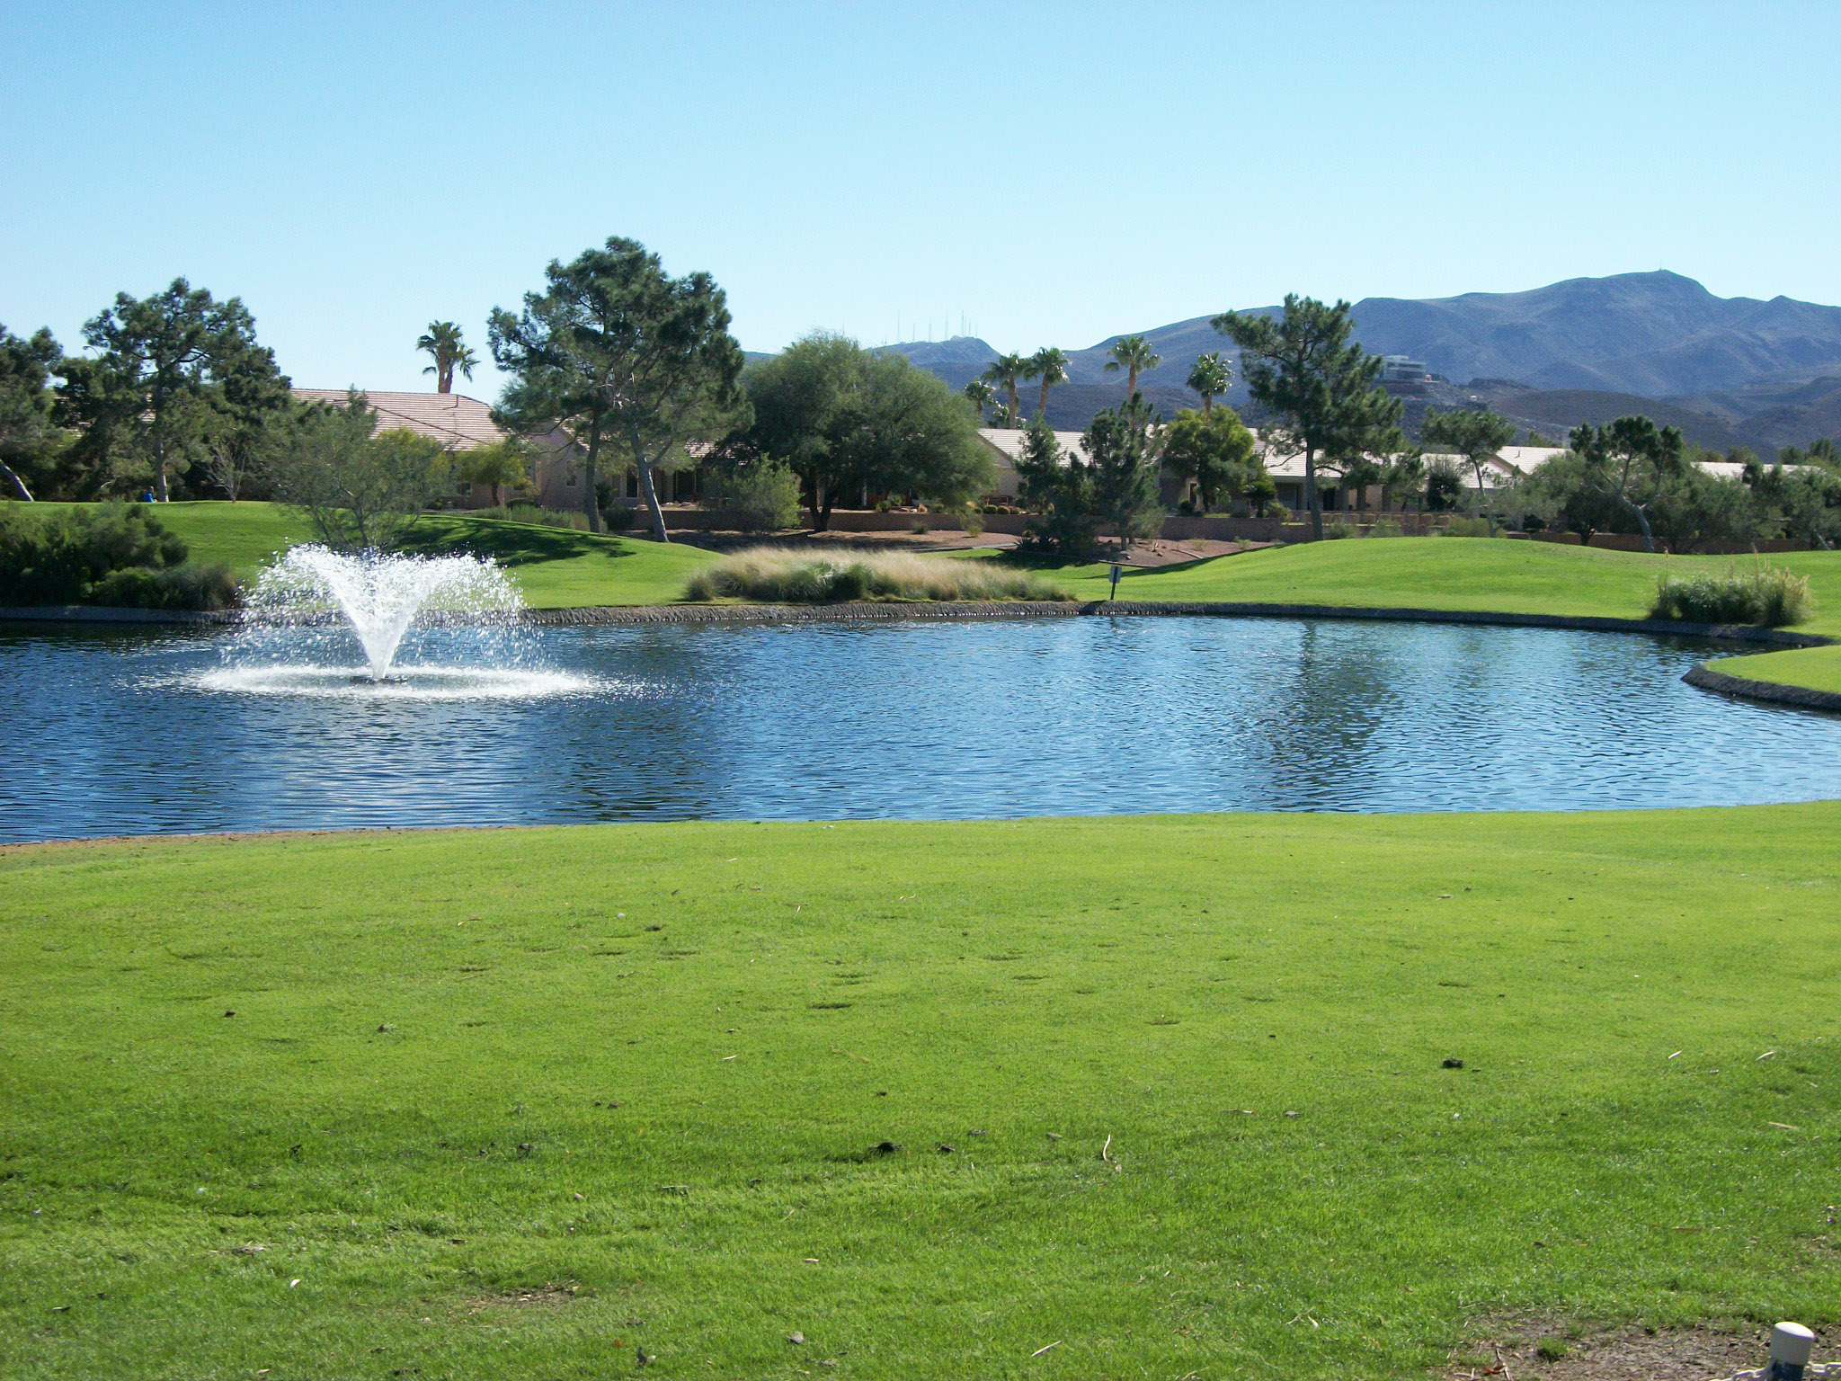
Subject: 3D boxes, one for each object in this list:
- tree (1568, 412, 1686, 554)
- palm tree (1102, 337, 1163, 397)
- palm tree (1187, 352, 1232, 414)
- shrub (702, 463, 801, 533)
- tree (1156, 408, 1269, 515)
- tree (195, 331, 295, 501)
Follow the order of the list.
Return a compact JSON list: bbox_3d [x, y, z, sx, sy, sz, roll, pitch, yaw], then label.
[{"bbox_3d":[29.212,-8.538,110.000,4.820,5.710,4.580,0,4,0],"label":"tree"},{"bbox_3d":[14.680,-18.590,184.470,4.000,11.920,3.900,0,5,5],"label":"palm tree"},{"bbox_3d":[20.600,-18.660,190.440,3.300,11.120,3.300,0,5,6],"label":"palm tree"},{"bbox_3d":[-7.499,-8.552,118.000,4.340,3.130,4.120,0,4,0],"label":"shrub"},{"bbox_3d":[17.170,-13.540,156.250,6.200,6.270,6.000,0,5,6],"label":"tree"},{"bbox_3d":[-30.250,-12.261,119.000,4.440,7.590,4.220,0,4,0],"label":"tree"}]

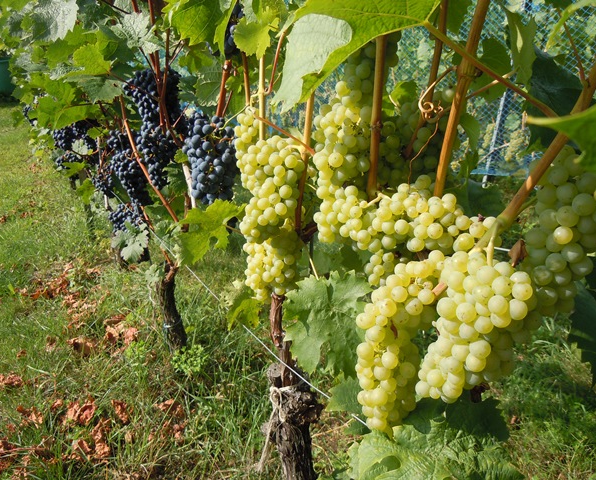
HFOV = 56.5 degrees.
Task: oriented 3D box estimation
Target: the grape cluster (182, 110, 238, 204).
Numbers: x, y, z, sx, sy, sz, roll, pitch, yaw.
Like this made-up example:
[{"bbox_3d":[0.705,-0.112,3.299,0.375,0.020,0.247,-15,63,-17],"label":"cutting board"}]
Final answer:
[{"bbox_3d":[-0.156,-0.147,1.000,0.100,0.168,0.090,-5,23,-11],"label":"grape cluster"}]

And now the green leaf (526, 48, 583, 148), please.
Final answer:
[{"bbox_3d":[0.271,-0.148,0.580,0.068,0.105,0.045,7,24,17],"label":"green leaf"}]

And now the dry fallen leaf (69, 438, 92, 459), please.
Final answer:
[{"bbox_3d":[-0.431,0.415,1.100,0.049,0.026,0.042,-10,23,-24],"label":"dry fallen leaf"}]

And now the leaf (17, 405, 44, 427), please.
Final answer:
[{"bbox_3d":[-0.675,0.443,1.400,0.070,0.030,0.055,-5,23,-11],"label":"leaf"}]

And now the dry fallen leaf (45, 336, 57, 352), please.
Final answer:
[{"bbox_3d":[-0.651,0.275,1.460,0.034,0.028,0.034,-10,23,-25],"label":"dry fallen leaf"}]

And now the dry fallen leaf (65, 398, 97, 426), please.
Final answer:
[{"bbox_3d":[-0.553,0.439,1.410,0.080,0.035,0.065,-5,23,-11],"label":"dry fallen leaf"}]

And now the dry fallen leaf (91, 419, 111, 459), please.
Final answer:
[{"bbox_3d":[-0.473,0.476,1.330,0.050,0.038,0.085,-5,23,-11],"label":"dry fallen leaf"}]

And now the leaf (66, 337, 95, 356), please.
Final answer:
[{"bbox_3d":[-0.573,0.280,1.460,0.075,0.032,0.058,-9,23,-23],"label":"leaf"}]

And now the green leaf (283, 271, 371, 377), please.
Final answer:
[{"bbox_3d":[0.036,0.105,0.700,0.112,0.130,0.050,1,21,3],"label":"green leaf"}]

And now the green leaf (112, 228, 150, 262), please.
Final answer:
[{"bbox_3d":[-0.576,0.019,1.920,0.125,0.115,0.055,1,23,3],"label":"green leaf"}]

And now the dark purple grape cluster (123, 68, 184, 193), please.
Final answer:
[{"bbox_3d":[-0.344,-0.263,1.320,0.138,0.270,0.120,-5,22,-14],"label":"dark purple grape cluster"}]

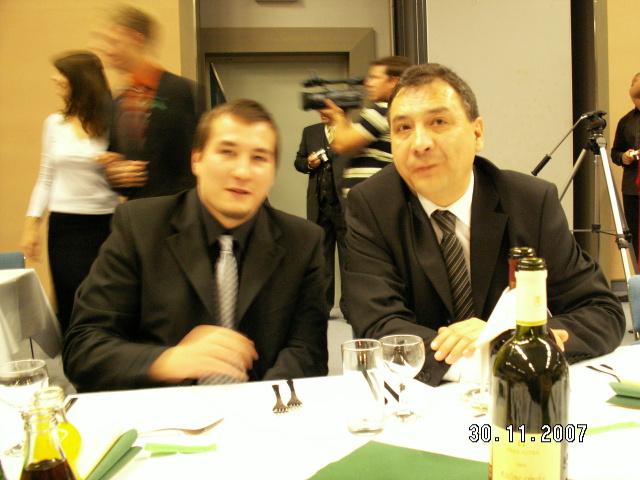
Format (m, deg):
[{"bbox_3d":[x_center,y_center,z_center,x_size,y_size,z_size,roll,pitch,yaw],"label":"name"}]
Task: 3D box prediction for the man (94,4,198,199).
[{"bbox_3d":[-0.666,-0.008,2.518,0.560,1.810,0.420,3,6,37],"label":"man"}]

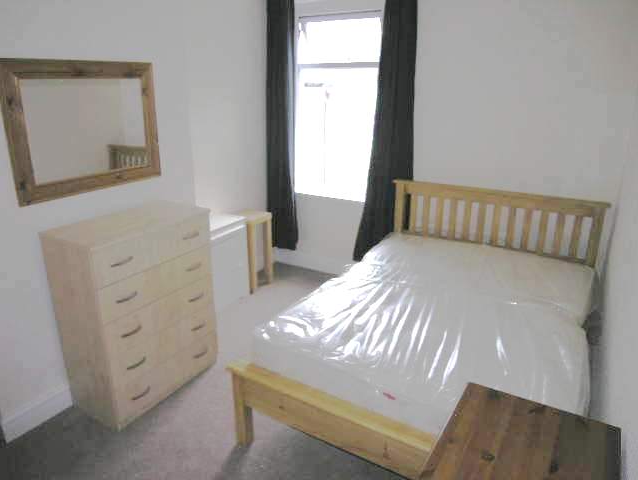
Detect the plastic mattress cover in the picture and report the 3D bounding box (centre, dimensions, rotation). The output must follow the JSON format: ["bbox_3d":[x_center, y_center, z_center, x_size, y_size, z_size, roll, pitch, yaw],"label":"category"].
[{"bbox_3d":[0.722,0.409,2.484,1.370,0.200,1.880,11,21,28],"label":"plastic mattress cover"}]

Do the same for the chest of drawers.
[{"bbox_3d":[-0.980,0.361,2.442,0.411,0.953,0.716,11,21,28],"label":"chest of drawers"}]

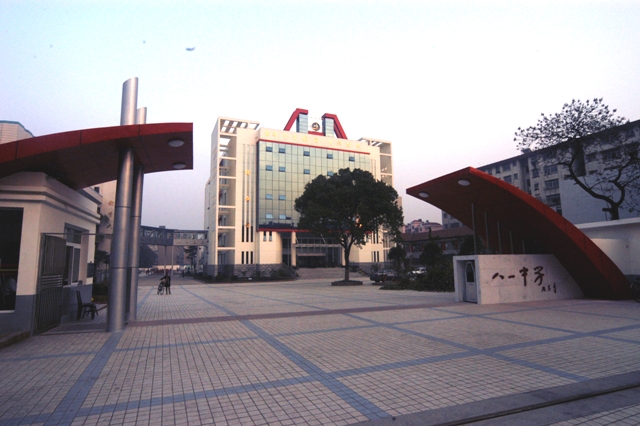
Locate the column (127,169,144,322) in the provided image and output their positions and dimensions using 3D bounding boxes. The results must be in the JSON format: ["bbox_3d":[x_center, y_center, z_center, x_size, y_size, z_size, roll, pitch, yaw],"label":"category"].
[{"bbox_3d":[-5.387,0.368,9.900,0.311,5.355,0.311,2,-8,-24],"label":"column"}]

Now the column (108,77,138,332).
[{"bbox_3d":[-4.737,-0.345,8.135,0.323,6.127,0.323,2,-8,-24],"label":"column"}]

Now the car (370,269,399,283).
[{"bbox_3d":[8.526,7.539,40.507,4.600,1.460,1.780,2,-8,-24],"label":"car"}]

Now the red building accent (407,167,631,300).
[{"bbox_3d":[8.144,1.088,14.341,7.140,4.845,4.080,1,-7,-15],"label":"red building accent"}]

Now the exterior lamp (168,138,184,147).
[{"bbox_3d":[-3.579,-1.757,8.415,0.367,0.092,0.367,2,-8,-24],"label":"exterior lamp"}]

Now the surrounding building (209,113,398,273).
[{"bbox_3d":[-4.117,-3.714,71.911,36.302,32.784,17.340,2,-8,-24],"label":"surrounding building"}]

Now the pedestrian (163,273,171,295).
[{"bbox_3d":[-11.676,5.385,25.802,0.408,1.652,0.510,3,-8,-26],"label":"pedestrian"}]

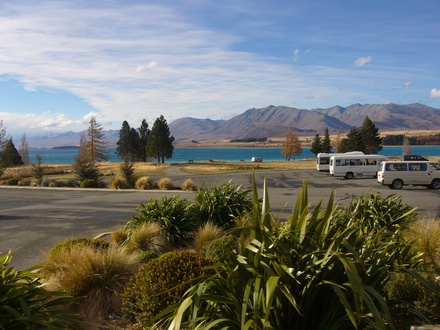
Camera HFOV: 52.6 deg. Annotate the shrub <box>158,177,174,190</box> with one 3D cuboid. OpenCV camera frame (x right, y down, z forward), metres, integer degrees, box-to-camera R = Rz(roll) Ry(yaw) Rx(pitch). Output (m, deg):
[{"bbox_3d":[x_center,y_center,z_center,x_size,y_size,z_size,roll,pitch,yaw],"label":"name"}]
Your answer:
[{"bbox_3d":[-3.848,1.331,32.000,1.150,1.000,1.100,-1,2,0],"label":"shrub"}]

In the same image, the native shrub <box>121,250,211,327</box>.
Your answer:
[{"bbox_3d":[-0.734,1.652,6.100,1.200,0.920,1.150,-1,2,0],"label":"native shrub"}]

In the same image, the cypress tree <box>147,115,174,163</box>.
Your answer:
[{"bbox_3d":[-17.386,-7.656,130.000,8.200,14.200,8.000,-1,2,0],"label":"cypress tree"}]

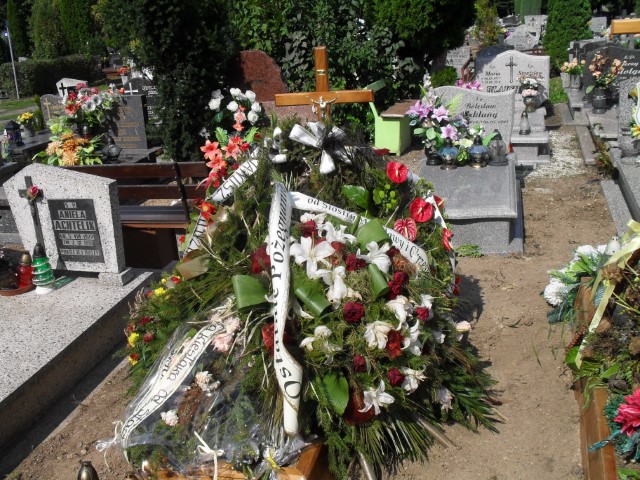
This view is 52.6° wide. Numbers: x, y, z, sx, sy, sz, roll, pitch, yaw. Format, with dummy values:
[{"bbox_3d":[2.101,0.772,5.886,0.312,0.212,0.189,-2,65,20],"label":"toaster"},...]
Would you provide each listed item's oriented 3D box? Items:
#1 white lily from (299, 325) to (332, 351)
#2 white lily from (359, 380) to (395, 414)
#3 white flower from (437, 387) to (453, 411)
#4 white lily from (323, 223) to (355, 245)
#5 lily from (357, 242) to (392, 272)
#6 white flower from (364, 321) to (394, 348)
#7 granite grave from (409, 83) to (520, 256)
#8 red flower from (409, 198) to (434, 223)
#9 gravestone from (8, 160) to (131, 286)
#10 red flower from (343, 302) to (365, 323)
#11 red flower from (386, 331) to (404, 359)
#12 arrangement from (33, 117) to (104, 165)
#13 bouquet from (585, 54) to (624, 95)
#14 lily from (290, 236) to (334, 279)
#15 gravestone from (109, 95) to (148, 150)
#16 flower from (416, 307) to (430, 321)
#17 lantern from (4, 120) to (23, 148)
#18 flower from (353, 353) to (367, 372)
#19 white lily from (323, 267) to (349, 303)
[{"bbox_3d":[-0.016,0.351,2.330,0.122,0.094,0.090,-3,-21,-1],"label":"white lily"},{"bbox_3d":[0.198,0.552,2.270,0.125,0.105,0.080,-5,20,-9],"label":"white lily"},{"bbox_3d":[0.471,0.600,2.450,0.067,0.091,0.060,-7,-5,-12],"label":"white flower"},{"bbox_3d":[0.078,-0.026,2.580,0.136,0.088,0.090,-4,-21,-3],"label":"white lily"},{"bbox_3d":[0.214,0.069,2.540,0.141,0.118,0.100,-1,-18,5],"label":"lily"},{"bbox_3d":[0.211,0.342,2.340,0.097,0.095,0.075,0,-1,5],"label":"white flower"},{"bbox_3d":[1.292,-0.727,5.590,0.950,1.060,1.900,4,20,16],"label":"granite grave"},{"bbox_3d":[0.442,-0.129,2.820,0.108,0.102,0.060,1,-1,9],"label":"red flower"},{"bbox_3d":[-1.351,-0.103,3.505,0.630,0.630,0.200,2,19,11],"label":"gravestone"},{"bbox_3d":[0.124,0.269,2.400,0.078,0.070,0.060,-2,19,0],"label":"red flower"},{"bbox_3d":[0.274,0.380,2.350,0.063,0.095,0.055,-2,19,0],"label":"red flower"},{"bbox_3d":[-2.107,-0.805,5.400,0.530,0.380,0.380,-9,20,-20],"label":"arrangement"},{"bbox_3d":[3.574,-2.084,8.100,0.420,0.440,0.360,4,20,16],"label":"bouquet"},{"bbox_3d":[-0.029,0.067,2.480,0.169,0.161,0.100,-3,-19,-1],"label":"lily"},{"bbox_3d":[-2.196,-1.351,7.436,0.450,0.630,0.090,4,20,16],"label":"gravestone"},{"bbox_3d":[0.389,0.276,2.430,0.053,0.050,0.048,-4,20,-6],"label":"flower"},{"bbox_3d":[-3.268,-1.125,6.900,0.155,0.285,0.155,4,20,16],"label":"lantern"},{"bbox_3d":[0.140,0.437,2.290,0.049,0.062,0.052,-1,-1,3],"label":"flower"},{"bbox_3d":[0.059,0.169,2.460,0.098,0.132,0.090,-2,-1,1],"label":"white lily"}]

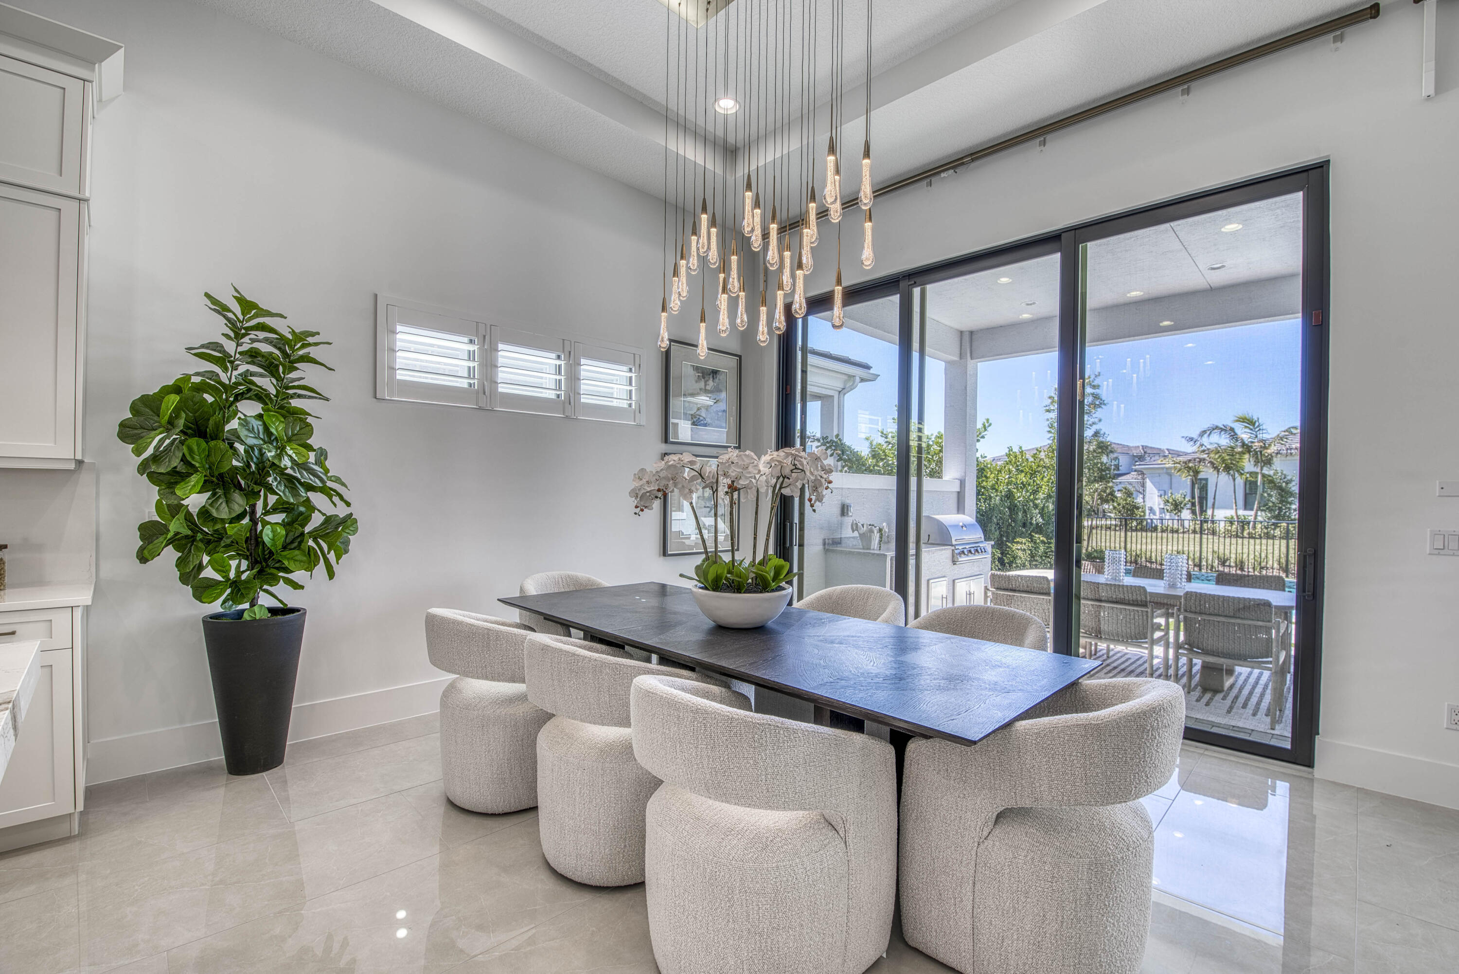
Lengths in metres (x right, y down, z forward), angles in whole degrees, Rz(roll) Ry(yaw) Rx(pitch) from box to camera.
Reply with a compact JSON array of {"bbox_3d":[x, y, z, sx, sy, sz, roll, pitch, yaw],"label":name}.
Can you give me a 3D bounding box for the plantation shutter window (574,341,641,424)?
[{"bbox_3d":[-0.873,-0.732,4.411,0.575,0.530,0.070,2,-1,-45],"label":"plantation shutter window"}]

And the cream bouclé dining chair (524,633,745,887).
[{"bbox_3d":[-0.403,0.958,2.371,0.690,0.770,0.690,2,-1,-45],"label":"cream bouclé dining chair"}]

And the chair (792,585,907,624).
[{"bbox_3d":[0.620,0.986,3.441,0.690,0.770,0.690,2,-1,-45],"label":"chair"}]

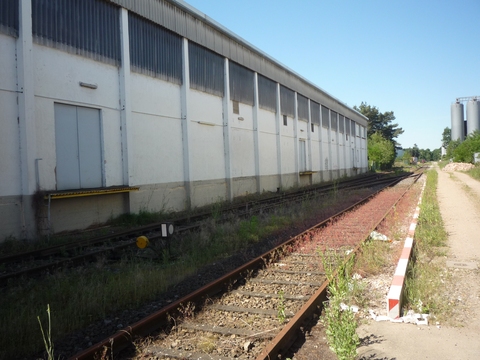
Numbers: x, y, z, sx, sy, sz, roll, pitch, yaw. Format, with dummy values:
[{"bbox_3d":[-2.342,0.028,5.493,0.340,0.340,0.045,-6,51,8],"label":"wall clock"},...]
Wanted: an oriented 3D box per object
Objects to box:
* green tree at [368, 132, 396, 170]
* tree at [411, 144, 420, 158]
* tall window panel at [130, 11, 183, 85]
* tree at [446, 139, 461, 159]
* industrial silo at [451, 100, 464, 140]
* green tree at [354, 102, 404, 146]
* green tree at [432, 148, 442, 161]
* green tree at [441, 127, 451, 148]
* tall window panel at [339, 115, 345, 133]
[{"bbox_3d":[25.617,-5.100,80.094,5.410,6.930,5.400,-2,2,0],"label":"green tree"},{"bbox_3d":[77.265,-11.097,195.122,4.390,9.020,4.390,-2,2,0],"label":"tree"},{"bbox_3d":[-3.182,-4.944,17.247,0.150,2.080,3.700,-1,2,24],"label":"tall window panel"},{"bbox_3d":[53.992,-7.163,112.089,3.530,6.630,3.530,-2,2,0],"label":"tree"},{"bbox_3d":[71.485,-15.368,145.278,4.120,20.590,4.120,-2,2,0],"label":"industrial silo"},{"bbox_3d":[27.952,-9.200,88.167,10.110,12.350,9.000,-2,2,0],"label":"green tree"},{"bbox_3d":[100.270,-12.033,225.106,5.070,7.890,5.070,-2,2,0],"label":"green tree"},{"bbox_3d":[74.565,-12.932,160.172,4.150,12.730,5.000,-2,2,0],"label":"green tree"},{"bbox_3d":[11.868,-6.435,51.672,0.150,2.000,3.600,-1,2,24],"label":"tall window panel"}]

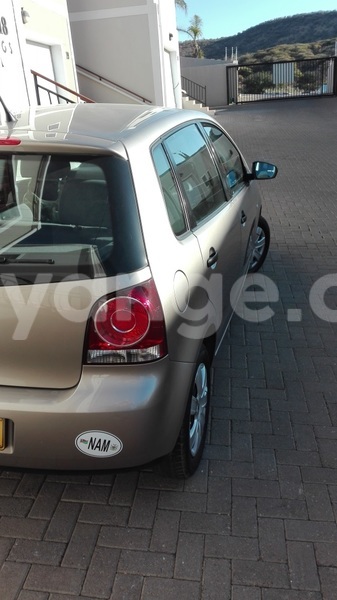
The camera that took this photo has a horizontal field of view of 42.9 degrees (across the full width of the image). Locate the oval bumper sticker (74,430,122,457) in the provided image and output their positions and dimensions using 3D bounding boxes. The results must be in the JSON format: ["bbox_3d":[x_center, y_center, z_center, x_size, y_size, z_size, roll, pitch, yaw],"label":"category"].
[{"bbox_3d":[-0.210,0.434,1.290,0.145,0.100,0.008,-3,24,-1],"label":"oval bumper sticker"}]

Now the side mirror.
[{"bbox_3d":[0.697,-0.935,3.100,0.200,0.135,0.110,5,25,15],"label":"side mirror"}]

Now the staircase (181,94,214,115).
[{"bbox_3d":[1.356,-9.494,20.800,1.800,1.000,1.300,1,25,8],"label":"staircase"}]

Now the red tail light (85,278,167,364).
[{"bbox_3d":[-0.129,0.065,1.290,0.240,0.255,0.140,1,25,8],"label":"red tail light"}]

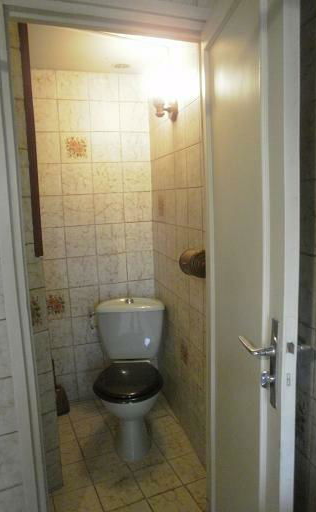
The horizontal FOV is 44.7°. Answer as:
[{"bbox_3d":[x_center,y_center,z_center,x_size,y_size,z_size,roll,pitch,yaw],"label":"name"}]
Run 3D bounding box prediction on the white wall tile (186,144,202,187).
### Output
[{"bbox_3d":[0.175,-0.428,1.837,0.010,0.200,0.196,-4,8,-15],"label":"white wall tile"}]

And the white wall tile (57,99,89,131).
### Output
[{"bbox_3d":[-0.525,-0.881,2.405,0.197,0.199,0.010,-4,9,-15],"label":"white wall tile"}]

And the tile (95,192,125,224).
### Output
[{"bbox_3d":[-0.324,-0.316,2.564,0.198,0.200,0.010,-5,8,-19],"label":"tile"}]

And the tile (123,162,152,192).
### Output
[{"bbox_3d":[-0.140,-0.526,2.622,0.200,0.203,0.010,-4,8,-17],"label":"tile"}]

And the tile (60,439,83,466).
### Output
[{"bbox_3d":[-0.522,1.088,2.106,0.198,0.010,0.198,-5,9,-22],"label":"tile"}]

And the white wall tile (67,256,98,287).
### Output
[{"bbox_3d":[-0.499,0.107,2.563,0.198,0.200,0.010,-4,8,-15],"label":"white wall tile"}]

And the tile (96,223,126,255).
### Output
[{"bbox_3d":[-0.316,-0.111,2.620,0.198,0.203,0.010,-4,8,-17],"label":"tile"}]

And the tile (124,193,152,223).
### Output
[{"bbox_3d":[-0.133,-0.326,2.650,0.200,0.203,0.010,-4,8,-17],"label":"tile"}]

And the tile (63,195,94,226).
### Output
[{"bbox_3d":[-0.511,-0.296,2.502,0.198,0.200,0.010,-5,8,-19],"label":"tile"}]

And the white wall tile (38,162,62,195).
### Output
[{"bbox_3d":[-0.690,-0.484,2.456,0.158,0.203,0.010,-4,8,-17],"label":"white wall tile"}]

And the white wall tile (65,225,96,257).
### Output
[{"bbox_3d":[-0.505,-0.097,2.563,0.198,0.203,0.010,-4,8,-17],"label":"white wall tile"}]

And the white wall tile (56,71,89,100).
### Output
[{"bbox_3d":[-0.536,-1.062,2.410,0.198,0.182,0.010,-4,8,-15],"label":"white wall tile"}]

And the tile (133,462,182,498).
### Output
[{"bbox_3d":[-0.002,1.116,1.919,0.199,0.010,0.197,-5,9,-22],"label":"tile"}]

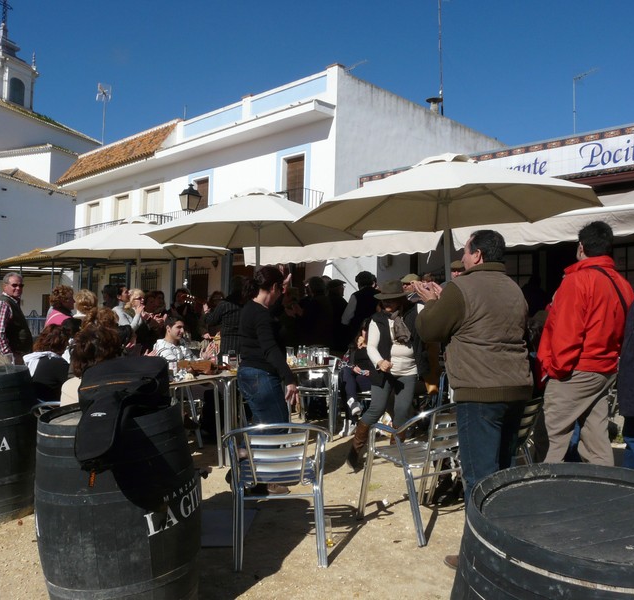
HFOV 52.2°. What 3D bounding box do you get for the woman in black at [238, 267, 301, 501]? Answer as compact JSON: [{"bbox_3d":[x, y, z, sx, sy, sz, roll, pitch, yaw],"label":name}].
[{"bbox_3d":[-0.365,0.575,4.680,0.480,1.630,0.500,4,-4,-37],"label":"woman in black"}]

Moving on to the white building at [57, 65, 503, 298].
[{"bbox_3d":[-1.327,-1.532,25.523,14.800,8.200,10.500,-2,-4,44],"label":"white building"}]

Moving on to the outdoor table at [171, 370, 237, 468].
[{"bbox_3d":[-1.200,1.000,5.220,0.720,0.740,0.750,-2,-1,38],"label":"outdoor table"}]

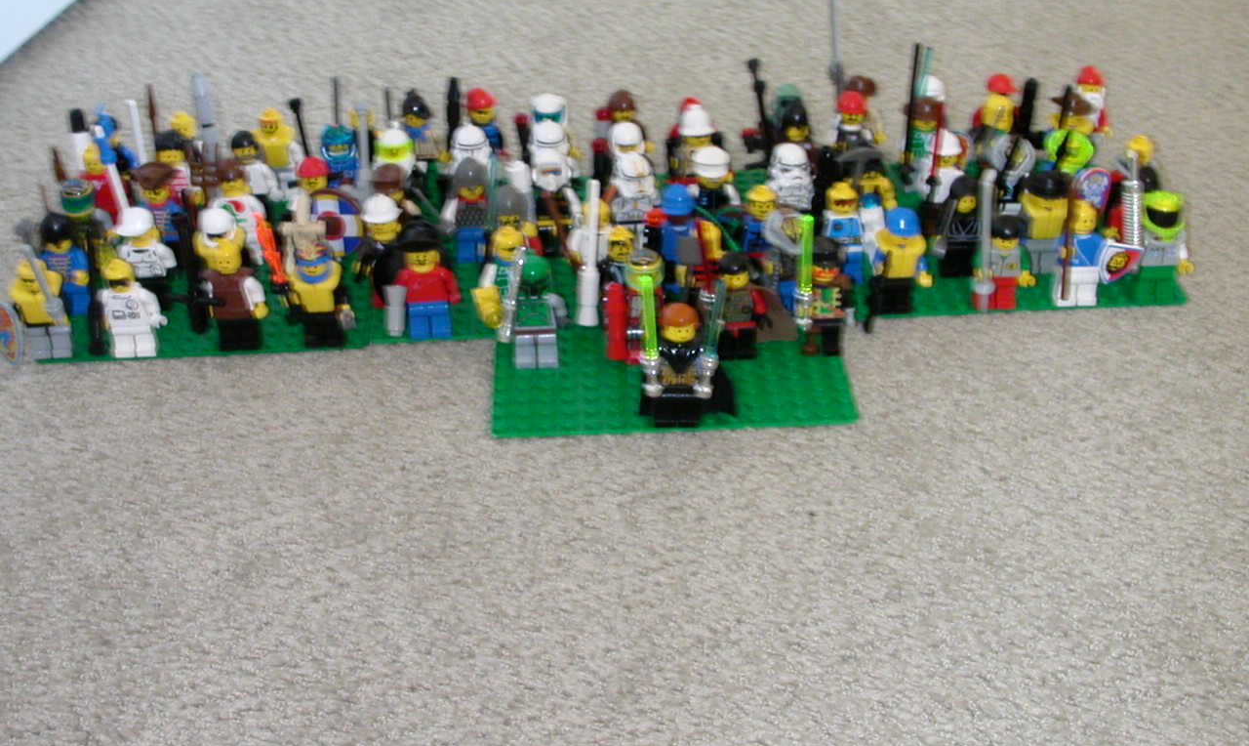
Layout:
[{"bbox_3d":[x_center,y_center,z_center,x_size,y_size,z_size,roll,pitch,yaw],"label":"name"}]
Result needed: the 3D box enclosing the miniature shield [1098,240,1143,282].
[{"bbox_3d":[0.186,-0.043,0.583,0.016,0.018,0.005,11,30,-14],"label":"miniature shield"}]

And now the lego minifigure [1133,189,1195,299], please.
[{"bbox_3d":[0.206,-0.047,0.592,0.025,0.042,0.016,-2,33,0],"label":"lego minifigure"}]

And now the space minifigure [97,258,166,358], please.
[{"bbox_3d":[-0.184,-0.025,0.575,0.025,0.041,0.015,-3,35,-1],"label":"space minifigure"}]

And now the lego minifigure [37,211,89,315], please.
[{"bbox_3d":[-0.223,-0.042,0.613,0.024,0.042,0.015,-2,34,0],"label":"lego minifigure"}]

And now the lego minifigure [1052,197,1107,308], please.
[{"bbox_3d":[0.172,-0.044,0.588,0.025,0.040,0.015,-4,36,-3],"label":"lego minifigure"}]

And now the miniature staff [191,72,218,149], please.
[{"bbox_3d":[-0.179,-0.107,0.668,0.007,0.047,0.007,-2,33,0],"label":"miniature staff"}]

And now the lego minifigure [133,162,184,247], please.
[{"bbox_3d":[-0.185,-0.062,0.625,0.024,0.045,0.015,-3,35,-1],"label":"lego minifigure"}]

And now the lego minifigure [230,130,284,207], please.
[{"bbox_3d":[-0.160,-0.082,0.666,0.024,0.042,0.015,-2,33,0],"label":"lego minifigure"}]

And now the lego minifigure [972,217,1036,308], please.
[{"bbox_3d":[0.143,-0.042,0.585,0.025,0.042,0.015,-3,44,-1],"label":"lego minifigure"}]

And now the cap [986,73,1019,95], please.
[{"bbox_3d":[0.167,-0.125,0.680,0.016,0.009,0.013,14,38,23],"label":"cap"}]

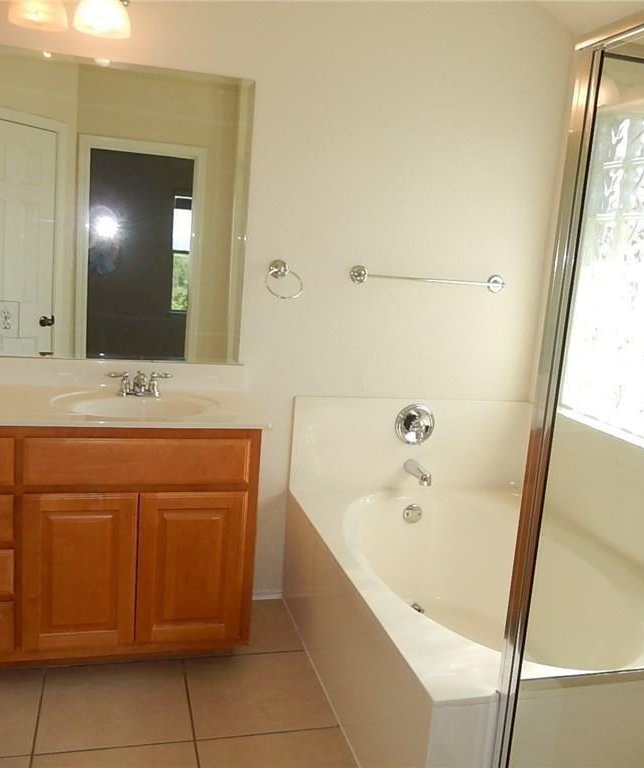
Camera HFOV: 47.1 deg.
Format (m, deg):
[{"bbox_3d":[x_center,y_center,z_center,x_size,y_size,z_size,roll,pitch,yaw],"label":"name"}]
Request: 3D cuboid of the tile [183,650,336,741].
[{"bbox_3d":[-0.216,1.026,2.464,0.442,0.010,0.453,1,10,-15],"label":"tile"}]

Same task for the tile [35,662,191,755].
[{"bbox_3d":[-0.652,1.015,2.349,0.457,0.010,0.447,1,10,-15],"label":"tile"}]

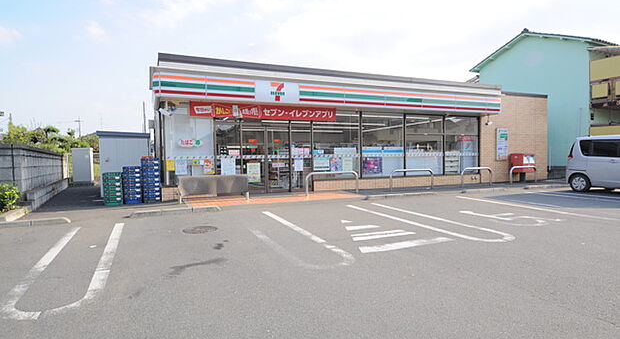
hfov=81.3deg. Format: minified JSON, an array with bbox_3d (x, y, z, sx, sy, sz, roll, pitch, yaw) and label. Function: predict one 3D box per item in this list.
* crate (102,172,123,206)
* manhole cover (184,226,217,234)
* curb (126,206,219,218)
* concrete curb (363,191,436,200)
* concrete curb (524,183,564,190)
[{"bbox_3d":[-4.912,0.474,9.067,0.400,0.800,0.500,-2,3,-24],"label":"crate"},{"bbox_3d":[-1.930,1.071,6.365,0.620,0.030,0.620,-2,3,-24],"label":"manhole cover"},{"bbox_3d":[-2.977,0.935,8.094,1.930,0.100,0.180,-2,3,-24],"label":"curb"},{"bbox_3d":[2.754,0.759,10.693,2.720,0.100,0.160,-2,3,-24],"label":"concrete curb"},{"bbox_3d":[8.630,0.585,13.237,2.370,0.100,0.160,-2,3,-24],"label":"concrete curb"}]

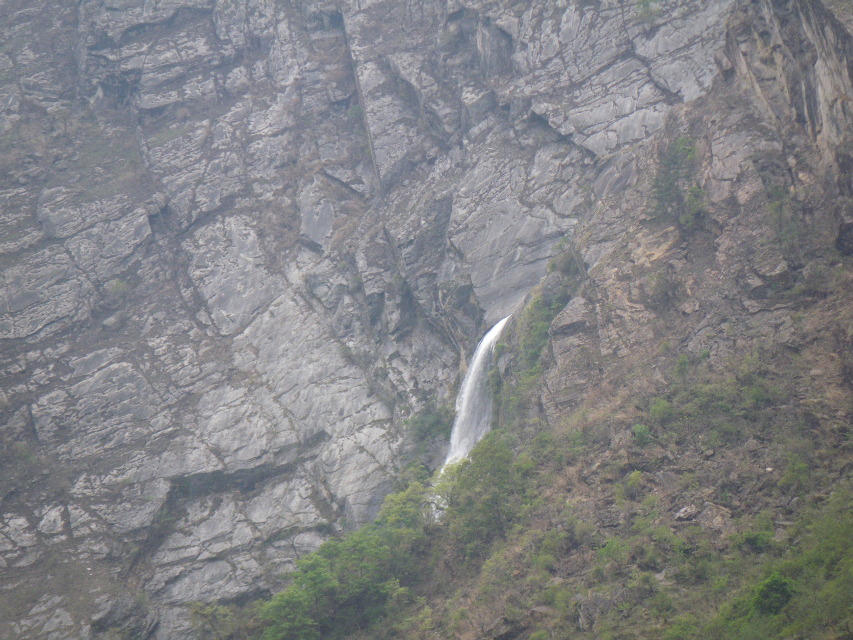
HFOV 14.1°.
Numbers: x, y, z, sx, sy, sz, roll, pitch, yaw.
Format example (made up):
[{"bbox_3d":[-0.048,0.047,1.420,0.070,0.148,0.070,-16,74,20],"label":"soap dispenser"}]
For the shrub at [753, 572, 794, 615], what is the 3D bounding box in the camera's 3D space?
[{"bbox_3d":[23.131,18.232,230.000,2.744,2.604,2.661,0,-10,0],"label":"shrub"}]

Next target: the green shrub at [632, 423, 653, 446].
[{"bbox_3d":[16.152,8.562,258.000,1.466,1.669,1.422,0,-10,0],"label":"green shrub"}]

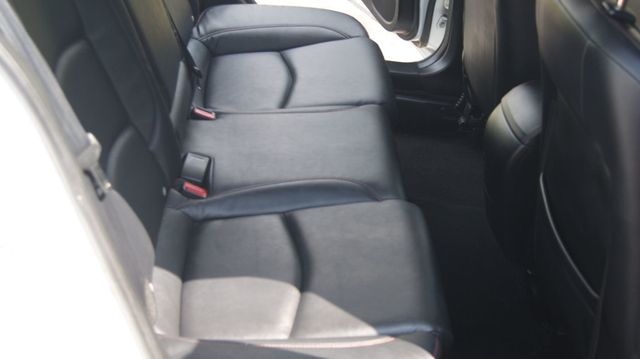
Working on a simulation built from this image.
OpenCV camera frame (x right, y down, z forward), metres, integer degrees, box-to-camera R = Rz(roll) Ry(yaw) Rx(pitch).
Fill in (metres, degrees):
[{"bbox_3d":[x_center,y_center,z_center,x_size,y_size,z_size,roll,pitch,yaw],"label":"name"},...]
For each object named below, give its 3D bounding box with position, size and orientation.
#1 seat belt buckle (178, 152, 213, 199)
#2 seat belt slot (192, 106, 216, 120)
[{"bbox_3d":[-0.242,-0.008,1.490,0.047,0.070,0.040,13,31,-11],"label":"seat belt buckle"},{"bbox_3d":[-0.260,-0.149,1.720,0.047,0.013,0.015,16,30,-12],"label":"seat belt slot"}]

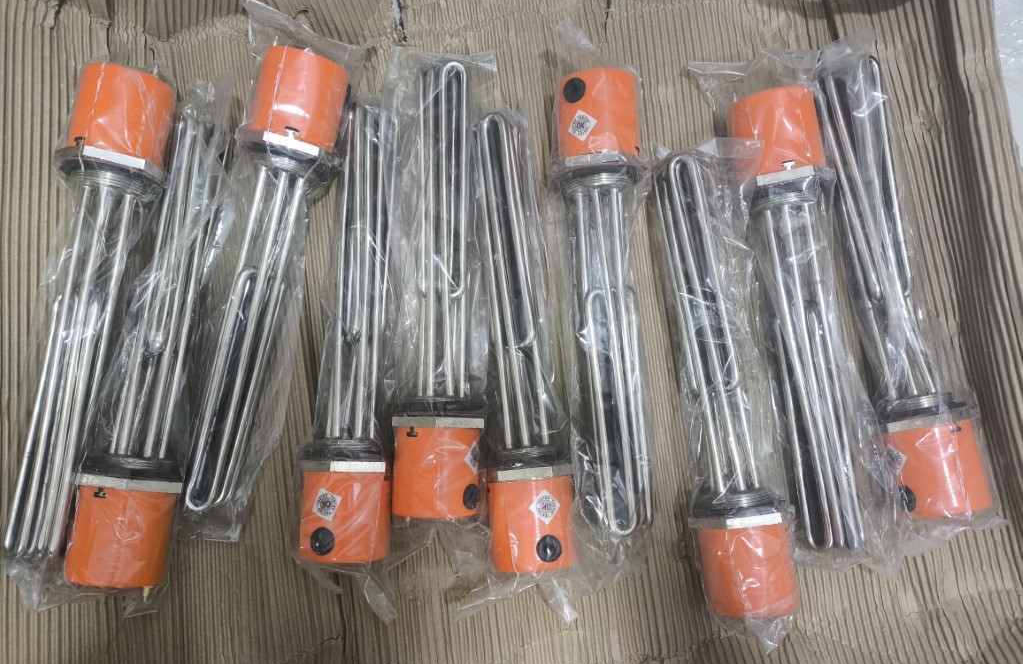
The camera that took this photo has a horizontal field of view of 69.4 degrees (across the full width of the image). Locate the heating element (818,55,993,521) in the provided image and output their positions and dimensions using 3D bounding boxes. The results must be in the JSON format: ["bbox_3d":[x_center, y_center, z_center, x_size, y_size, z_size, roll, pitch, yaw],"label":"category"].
[{"bbox_3d":[0.312,-0.044,0.601,0.076,0.076,0.370,-10,86,-3],"label":"heating element"}]

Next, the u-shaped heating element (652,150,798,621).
[{"bbox_3d":[0.168,0.033,0.603,0.076,0.076,0.370,-7,82,-3],"label":"u-shaped heating element"}]

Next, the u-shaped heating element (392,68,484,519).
[{"bbox_3d":[-0.057,-0.042,0.596,0.076,0.076,0.370,1,83,-2],"label":"u-shaped heating element"}]

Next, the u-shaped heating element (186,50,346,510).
[{"bbox_3d":[-0.204,-0.037,0.602,0.076,0.076,0.370,13,91,-1],"label":"u-shaped heating element"}]

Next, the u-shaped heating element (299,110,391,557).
[{"bbox_3d":[-0.124,-0.008,0.598,0.076,0.076,0.370,2,82,-2],"label":"u-shaped heating element"}]

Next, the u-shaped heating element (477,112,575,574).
[{"bbox_3d":[0.005,-0.002,0.597,0.076,0.076,0.370,-5,82,-3],"label":"u-shaped heating element"}]

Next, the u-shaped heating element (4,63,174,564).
[{"bbox_3d":[-0.325,-0.014,0.563,0.076,0.076,0.370,9,85,-2],"label":"u-shaped heating element"}]

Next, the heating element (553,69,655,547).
[{"bbox_3d":[0.081,-0.021,0.605,0.076,0.076,0.370,-3,89,-3],"label":"heating element"}]

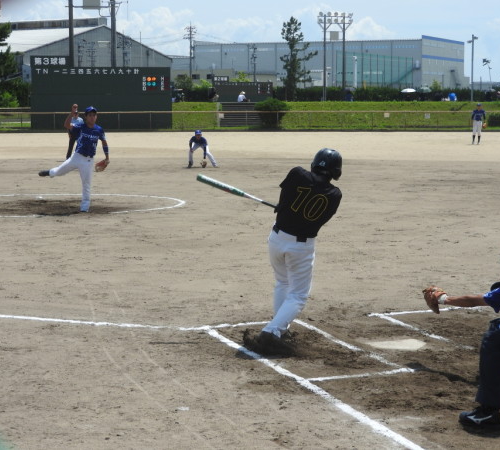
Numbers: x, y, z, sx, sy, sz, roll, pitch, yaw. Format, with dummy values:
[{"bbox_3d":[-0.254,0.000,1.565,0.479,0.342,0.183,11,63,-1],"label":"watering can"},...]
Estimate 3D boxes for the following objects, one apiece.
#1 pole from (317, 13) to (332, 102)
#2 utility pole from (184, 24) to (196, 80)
[{"bbox_3d":[9.824,-21.165,160.000,2.100,13.800,0.800,0,6,0],"label":"pole"},{"bbox_3d":[-8.092,-21.011,165.000,1.600,12.600,0.800,0,6,0],"label":"utility pole"}]

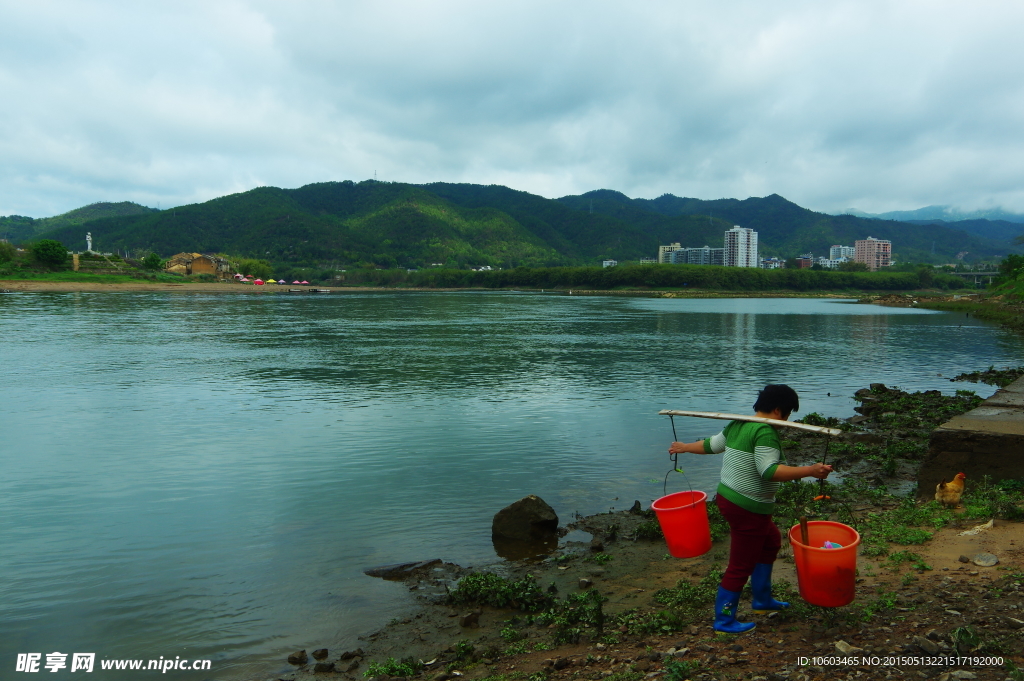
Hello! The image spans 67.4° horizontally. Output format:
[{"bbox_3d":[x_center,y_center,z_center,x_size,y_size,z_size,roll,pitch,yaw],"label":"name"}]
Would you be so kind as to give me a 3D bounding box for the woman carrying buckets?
[{"bbox_3d":[1.490,1.000,4.740,0.700,1.490,0.930,-2,5,-27],"label":"woman carrying buckets"}]

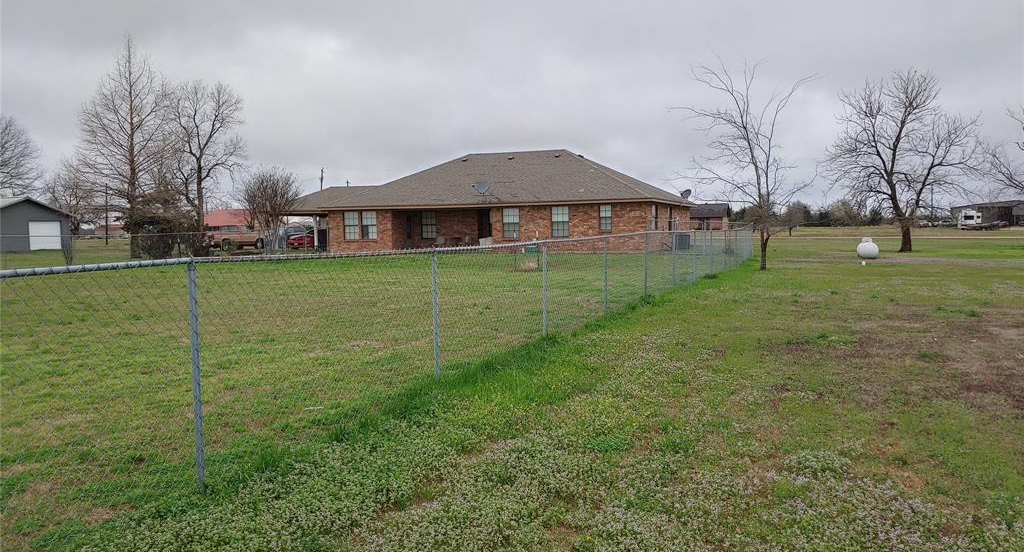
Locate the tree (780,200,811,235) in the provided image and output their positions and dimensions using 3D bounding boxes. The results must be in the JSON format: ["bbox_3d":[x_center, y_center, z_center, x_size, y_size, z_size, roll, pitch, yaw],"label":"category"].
[{"bbox_3d":[28.753,-5.882,75.000,3.040,3.550,3.040,-1,4,0],"label":"tree"}]

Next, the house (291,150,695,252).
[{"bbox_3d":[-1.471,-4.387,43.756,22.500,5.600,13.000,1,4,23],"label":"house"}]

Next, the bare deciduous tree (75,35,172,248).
[{"bbox_3d":[-21.014,-7.032,40.000,5.300,12.060,5.300,-1,4,0],"label":"bare deciduous tree"}]

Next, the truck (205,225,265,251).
[{"bbox_3d":[-19.478,-2.693,52.000,1.950,1.780,5.300,1,4,23],"label":"truck"}]

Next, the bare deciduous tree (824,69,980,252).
[{"bbox_3d":[17.426,-5.154,33.000,6.820,8.210,6.480,-1,4,0],"label":"bare deciduous tree"}]

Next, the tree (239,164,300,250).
[{"bbox_3d":[-14.593,-4.017,44.500,3.970,5.150,3.850,-1,4,0],"label":"tree"}]

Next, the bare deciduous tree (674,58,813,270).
[{"bbox_3d":[6.981,-3.370,22.300,4.040,6.380,3.830,-1,4,0],"label":"bare deciduous tree"}]

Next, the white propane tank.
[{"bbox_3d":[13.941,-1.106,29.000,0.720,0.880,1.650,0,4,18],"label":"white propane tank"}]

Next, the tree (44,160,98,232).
[{"bbox_3d":[-52.538,-9.312,88.000,6.660,9.340,6.660,-1,4,0],"label":"tree"}]

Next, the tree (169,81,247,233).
[{"bbox_3d":[-19.147,-6.980,46.500,4.900,10.630,4.900,-1,4,0],"label":"tree"}]

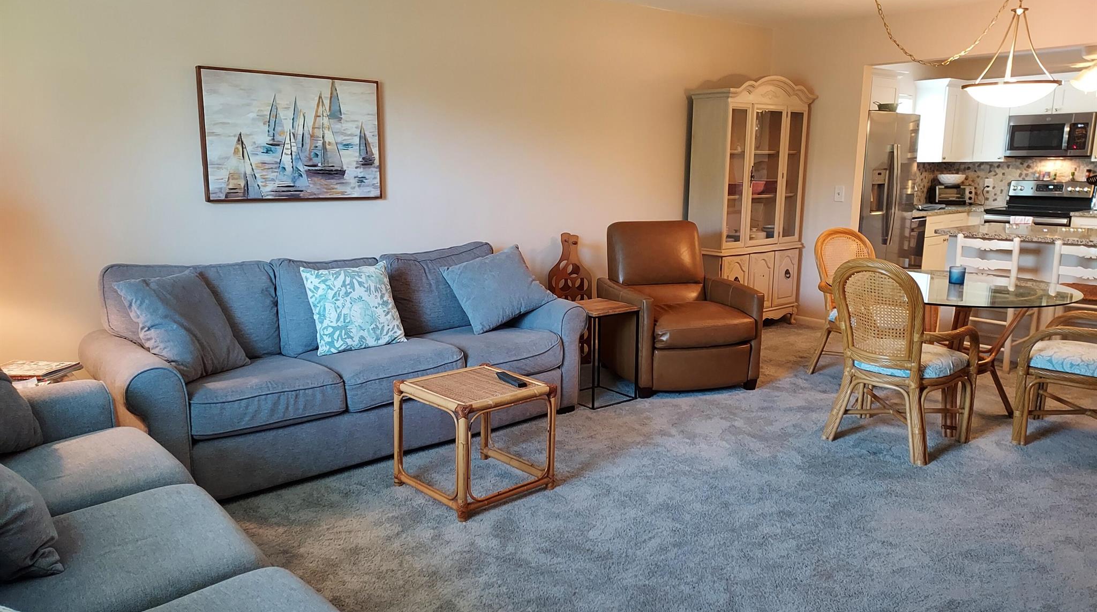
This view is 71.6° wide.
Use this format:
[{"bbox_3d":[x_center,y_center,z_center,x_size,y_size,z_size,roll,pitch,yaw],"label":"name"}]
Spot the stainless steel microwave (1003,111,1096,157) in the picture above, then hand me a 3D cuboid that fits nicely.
[{"bbox_3d":[5.114,-1.724,7.687,0.400,0.415,0.752,-8,14,-38],"label":"stainless steel microwave"}]

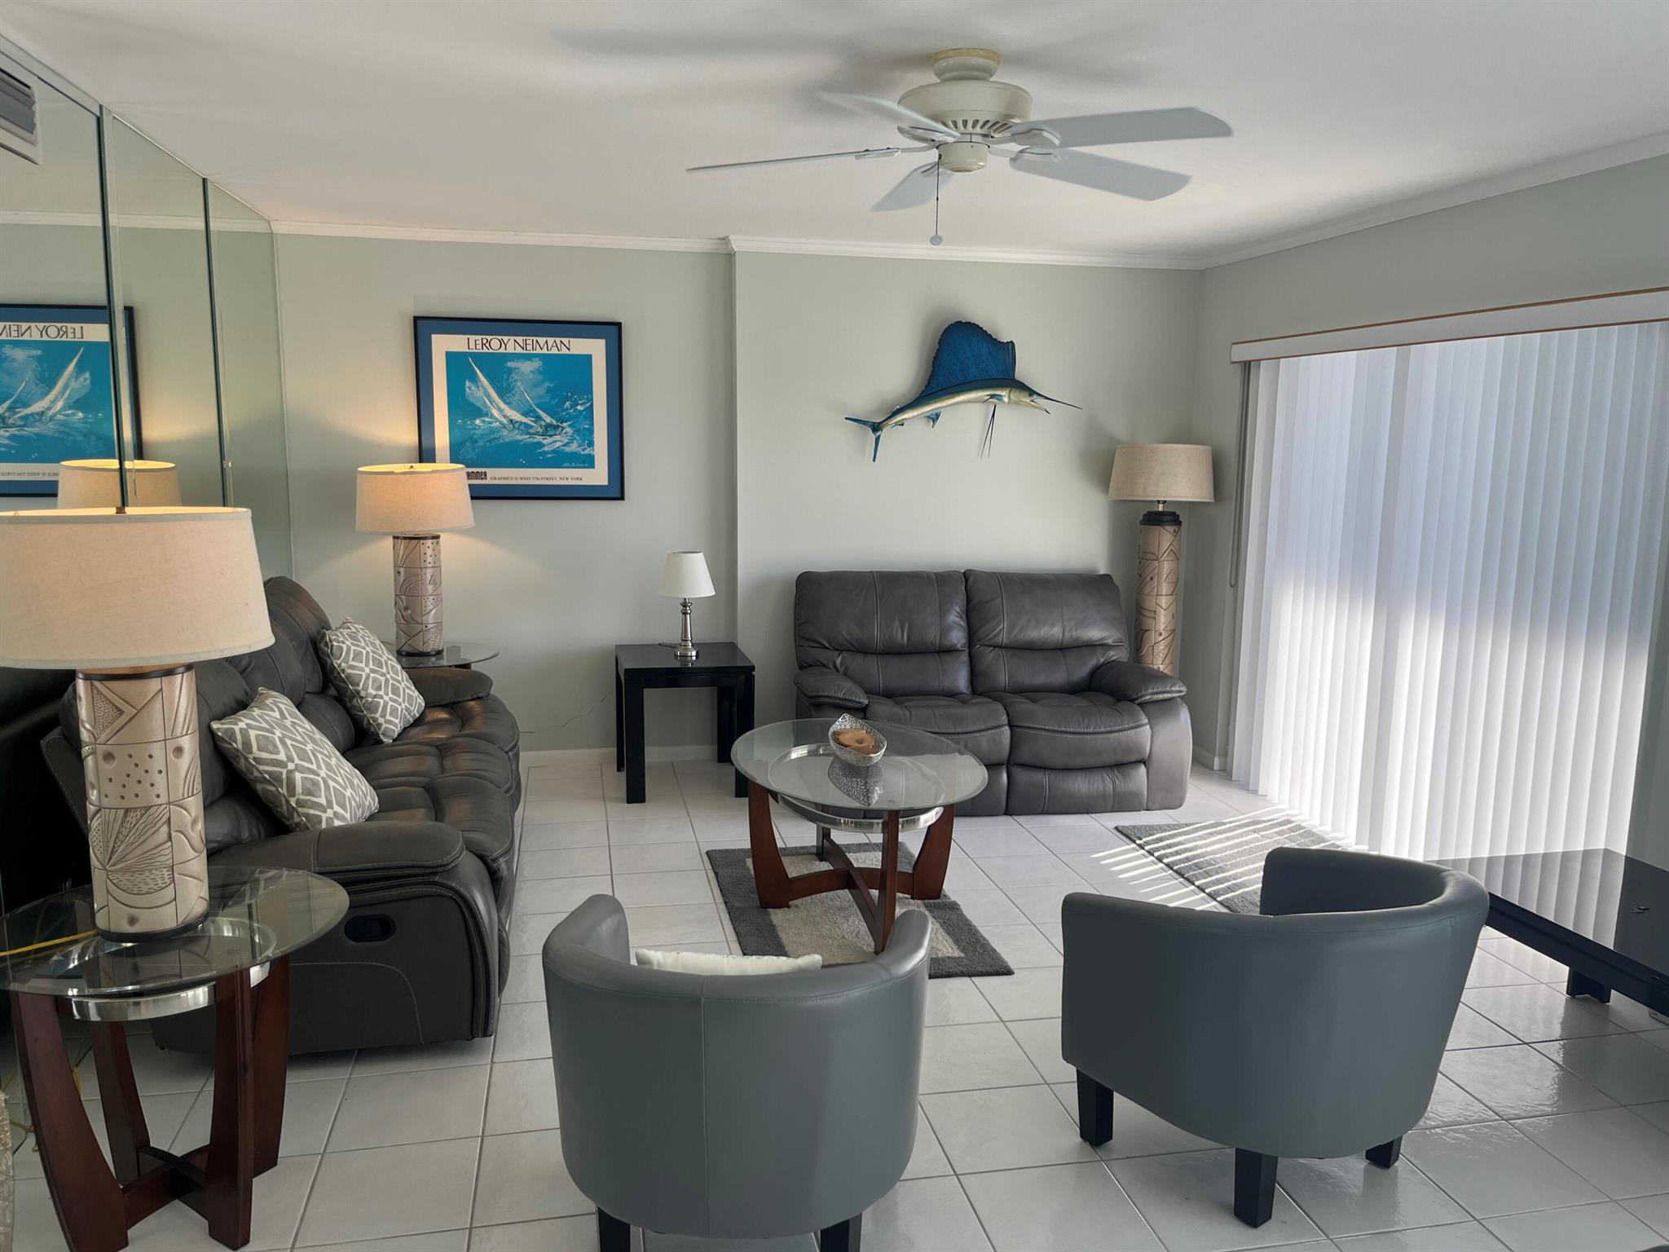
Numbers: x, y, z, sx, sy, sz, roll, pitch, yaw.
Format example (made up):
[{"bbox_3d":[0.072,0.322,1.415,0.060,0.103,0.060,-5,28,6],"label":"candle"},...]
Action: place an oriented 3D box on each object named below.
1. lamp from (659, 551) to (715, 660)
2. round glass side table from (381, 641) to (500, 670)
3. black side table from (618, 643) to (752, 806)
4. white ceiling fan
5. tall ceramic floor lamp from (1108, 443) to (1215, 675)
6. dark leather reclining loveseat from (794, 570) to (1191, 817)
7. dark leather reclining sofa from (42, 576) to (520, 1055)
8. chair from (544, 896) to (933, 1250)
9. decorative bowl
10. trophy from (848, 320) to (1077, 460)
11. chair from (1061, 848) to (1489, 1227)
[{"bbox_3d":[-0.658,-0.092,5.589,0.250,0.470,0.250,-1,9,-12],"label":"lamp"},{"bbox_3d":[-1.829,0.426,5.496,0.645,0.606,0.645,-1,9,-12],"label":"round glass side table"},{"bbox_3d":[-0.690,0.423,5.709,0.558,0.588,0.612,-1,9,-12],"label":"black side table"},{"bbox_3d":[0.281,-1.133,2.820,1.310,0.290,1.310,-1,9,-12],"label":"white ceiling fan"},{"bbox_3d":[1.529,-0.072,5.965,0.531,1.569,0.531,-1,9,-12],"label":"tall ceramic floor lamp"},{"bbox_3d":[0.638,0.252,5.673,1.781,0.981,0.941,-1,9,-12],"label":"dark leather reclining loveseat"},{"bbox_3d":[-1.588,0.426,4.216,1.018,0.988,2.268,-1,9,-12],"label":"dark leather reclining sofa"},{"bbox_3d":[-0.189,0.873,2.435,0.739,0.679,0.638,2,8,5],"label":"chair"},{"bbox_3d":[0.074,0.399,4.194,0.190,0.105,0.420,0,9,-9],"label":"decorative bowl"},{"bbox_3d":[0.623,-1.097,5.910,1.160,0.660,0.180,-1,9,-10],"label":"trophy"},{"bbox_3d":[1.000,0.855,2.762,0.730,0.700,0.670,-4,10,-31],"label":"chair"}]

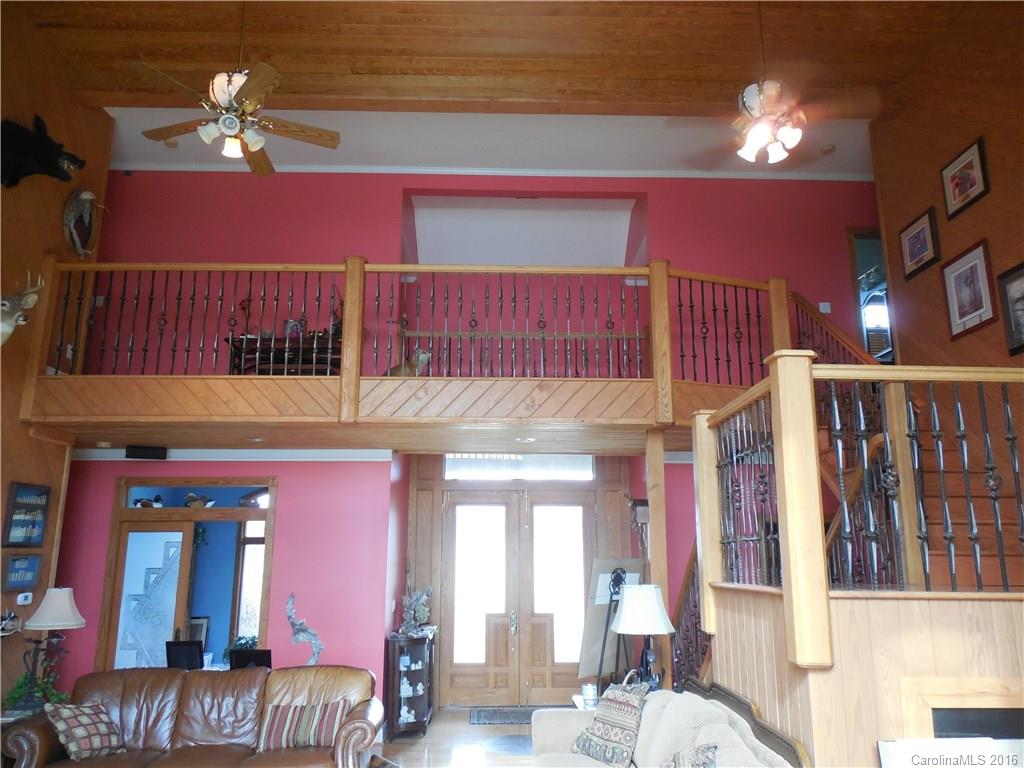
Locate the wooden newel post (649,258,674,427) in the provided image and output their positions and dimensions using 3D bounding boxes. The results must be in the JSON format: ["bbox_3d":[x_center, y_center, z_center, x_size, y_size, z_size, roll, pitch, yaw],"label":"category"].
[{"bbox_3d":[1.288,-0.351,6.362,0.155,1.450,0.155,1,-12,-1],"label":"wooden newel post"}]

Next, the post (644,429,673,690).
[{"bbox_3d":[1.211,1.751,6.086,0.145,2.750,0.145,1,-12,-1],"label":"post"}]

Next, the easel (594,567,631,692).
[{"bbox_3d":[0.938,2.421,6.447,0.560,1.600,0.500,1,-12,-1],"label":"easel"}]

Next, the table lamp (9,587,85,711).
[{"bbox_3d":[-3.179,1.804,5.033,0.440,0.820,0.440,1,-12,-1],"label":"table lamp"}]

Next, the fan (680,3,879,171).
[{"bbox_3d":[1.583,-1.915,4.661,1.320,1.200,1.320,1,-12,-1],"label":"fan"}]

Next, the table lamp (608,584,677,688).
[{"bbox_3d":[0.979,1.872,5.339,0.460,0.820,0.460,1,-12,-1],"label":"table lamp"}]

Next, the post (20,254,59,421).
[{"bbox_3d":[-3.993,-0.390,6.299,0.155,1.450,0.155,1,-12,-1],"label":"post"}]

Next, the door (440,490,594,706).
[{"bbox_3d":[0.079,2.471,8.654,1.830,2.430,0.060,1,-12,-1],"label":"door"}]

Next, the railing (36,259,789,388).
[{"bbox_3d":[-0.777,-0.521,6.449,6.400,1.020,0.320,1,-12,-1],"label":"railing"}]

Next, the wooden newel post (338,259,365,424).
[{"bbox_3d":[-1.367,-0.383,6.328,0.155,1.450,0.155,1,-12,-1],"label":"wooden newel post"}]

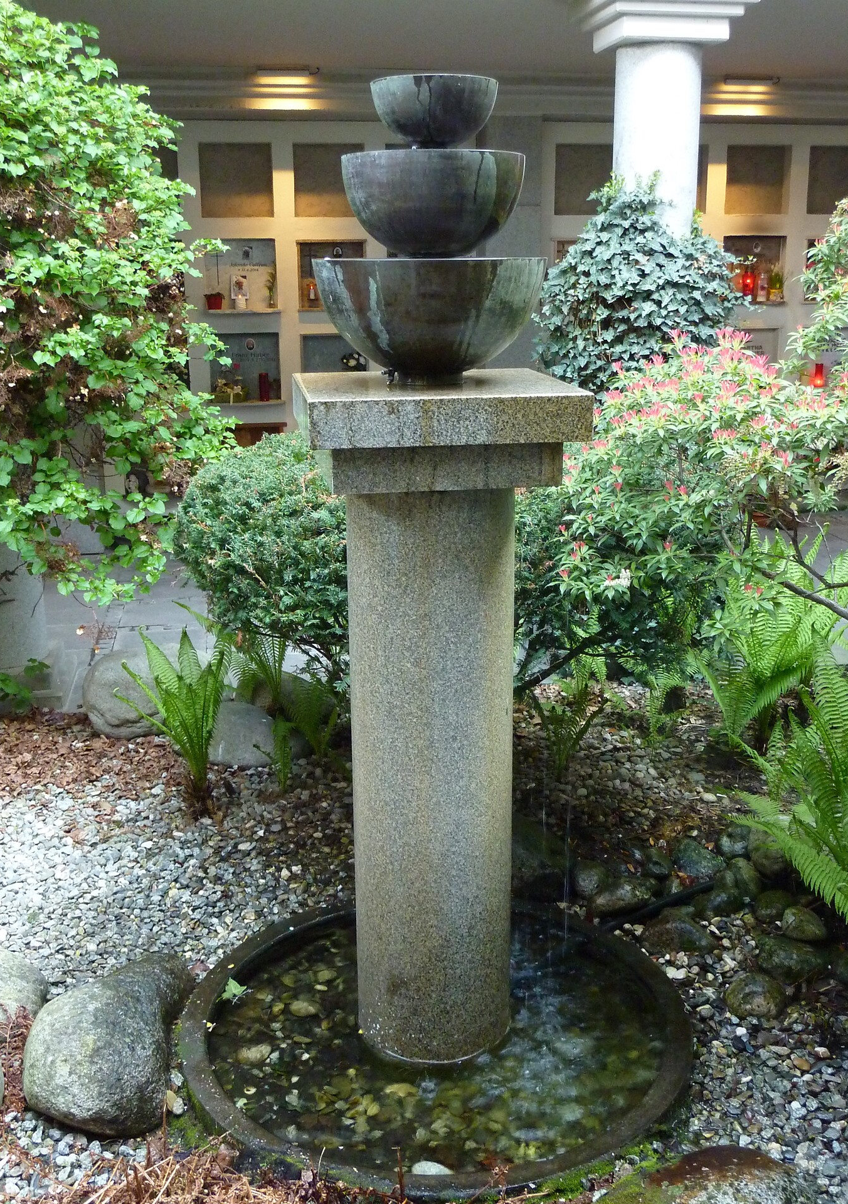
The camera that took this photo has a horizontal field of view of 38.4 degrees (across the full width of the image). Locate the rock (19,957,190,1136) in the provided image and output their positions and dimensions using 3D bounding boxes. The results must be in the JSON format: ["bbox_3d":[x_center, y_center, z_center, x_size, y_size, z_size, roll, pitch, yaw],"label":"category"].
[{"bbox_3d":[-0.599,0.836,2.343,0.285,0.210,0.430,3,16,12],"label":"rock"}]

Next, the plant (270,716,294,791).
[{"bbox_3d":[-0.444,0.472,3.794,0.082,0.253,0.120,0,16,0],"label":"plant"}]

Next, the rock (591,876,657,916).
[{"bbox_3d":[0.469,0.692,2.863,0.156,0.091,0.084,6,17,21],"label":"rock"}]

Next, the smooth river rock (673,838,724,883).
[{"bbox_3d":[0.750,0.699,3.318,0.144,0.090,0.110,0,16,0],"label":"smooth river rock"}]

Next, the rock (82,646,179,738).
[{"bbox_3d":[-1.034,0.316,4.351,0.377,0.270,0.280,0,16,0],"label":"rock"}]

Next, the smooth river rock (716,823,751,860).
[{"bbox_3d":[0.790,0.611,3.096,0.092,0.098,0.103,0,16,0],"label":"smooth river rock"}]

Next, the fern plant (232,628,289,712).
[{"bbox_3d":[-0.587,0.256,4.350,0.222,0.363,0.222,0,16,0],"label":"fern plant"}]

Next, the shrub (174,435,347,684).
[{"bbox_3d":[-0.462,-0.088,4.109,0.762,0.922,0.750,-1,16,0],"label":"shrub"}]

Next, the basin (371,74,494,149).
[{"bbox_3d":[0.016,-0.817,2.062,0.214,0.114,0.214,0,16,0],"label":"basin"}]

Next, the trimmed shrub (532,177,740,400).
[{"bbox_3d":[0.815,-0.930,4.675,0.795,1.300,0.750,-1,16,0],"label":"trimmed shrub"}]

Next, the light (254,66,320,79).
[{"bbox_3d":[-0.746,-2.844,6.544,0.300,0.050,0.100,-3,16,-8],"label":"light"}]

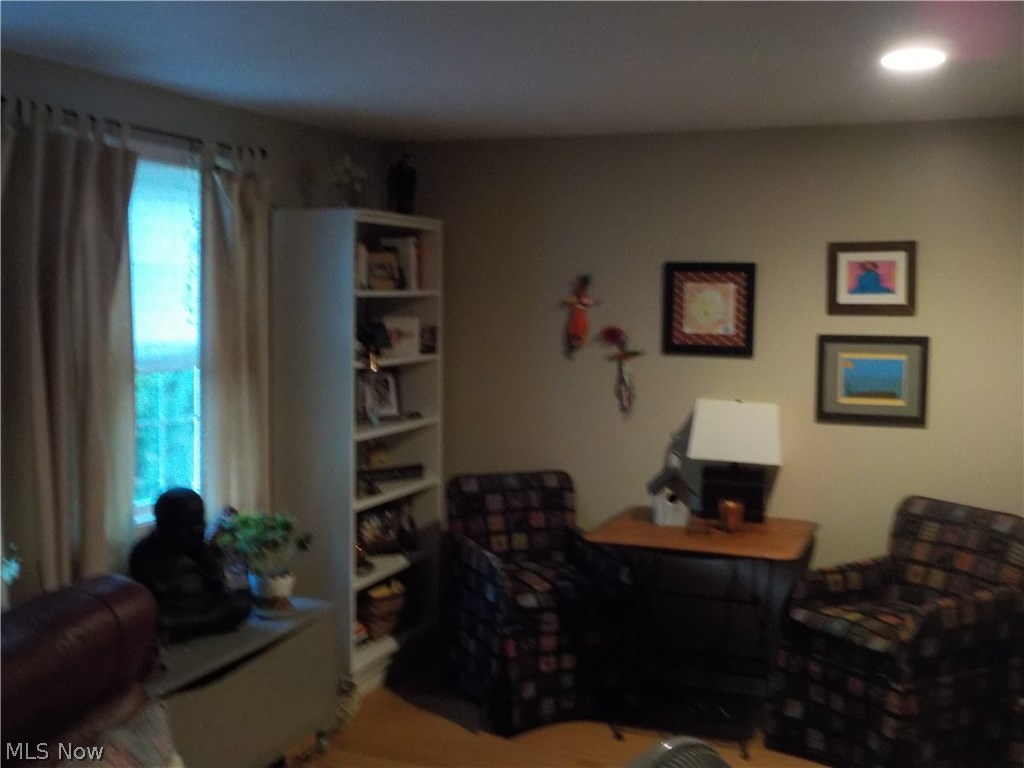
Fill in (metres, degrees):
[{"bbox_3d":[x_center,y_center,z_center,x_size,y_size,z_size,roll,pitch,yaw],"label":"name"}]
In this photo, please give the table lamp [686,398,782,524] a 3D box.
[{"bbox_3d":[0.929,0.317,4.703,0.380,0.489,0.242,3,5,21],"label":"table lamp"}]

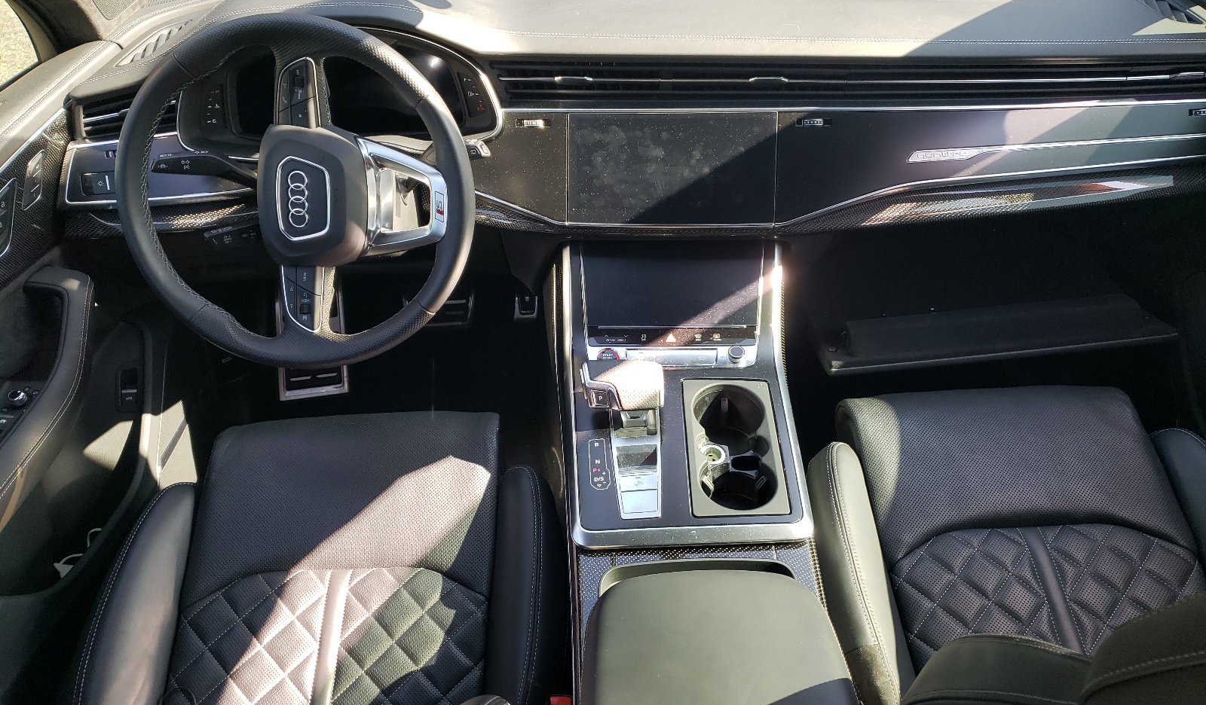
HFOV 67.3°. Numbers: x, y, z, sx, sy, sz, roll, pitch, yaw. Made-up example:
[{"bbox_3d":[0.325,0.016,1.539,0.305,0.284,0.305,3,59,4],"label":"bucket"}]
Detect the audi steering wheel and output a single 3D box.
[{"bbox_3d":[-0.326,-0.169,0.982,0.365,0.372,0.100,0,10,0],"label":"audi steering wheel"}]

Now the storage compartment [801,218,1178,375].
[{"bbox_3d":[0.498,-0.082,1.206,0.420,0.170,0.230,-3,35,-5],"label":"storage compartment"}]

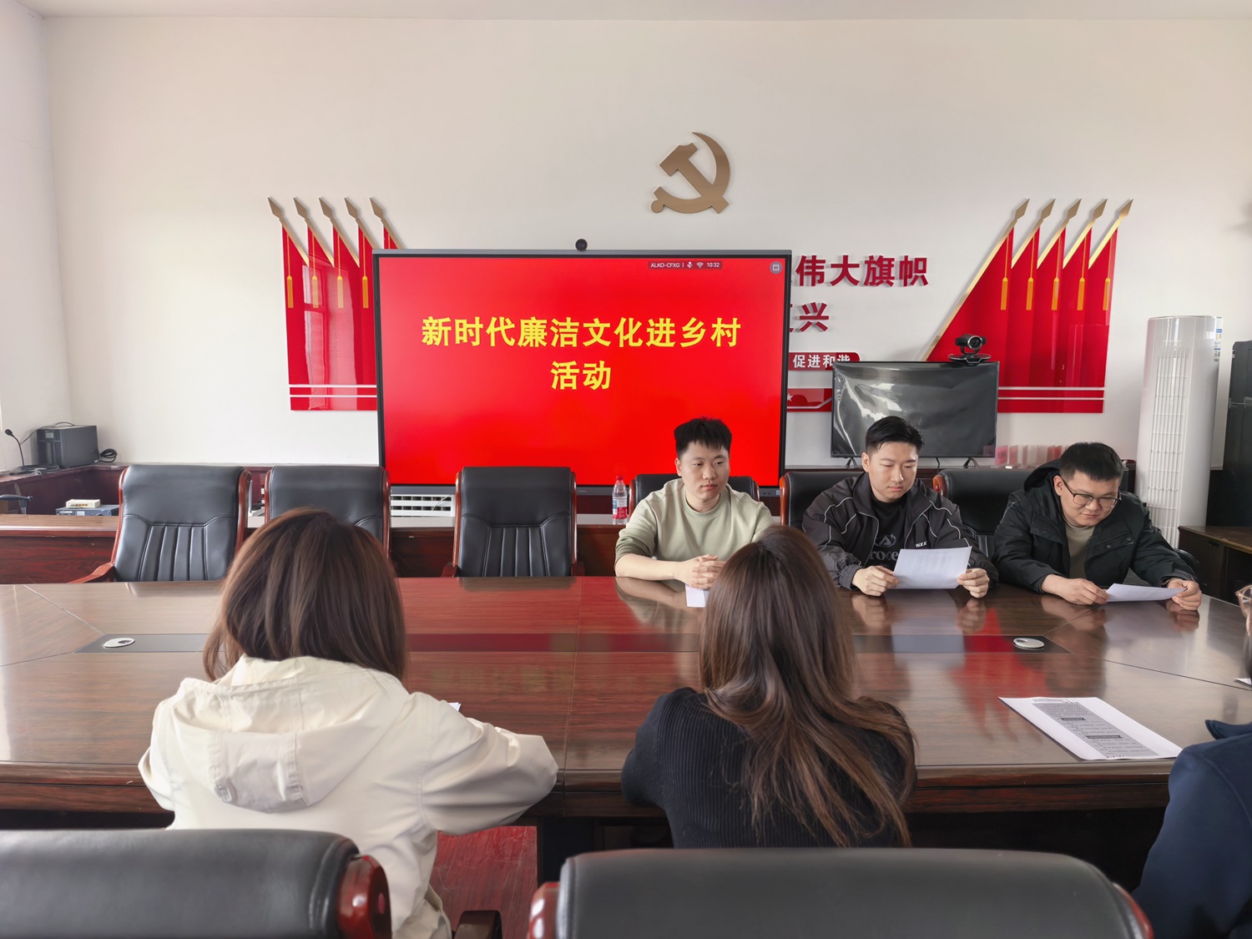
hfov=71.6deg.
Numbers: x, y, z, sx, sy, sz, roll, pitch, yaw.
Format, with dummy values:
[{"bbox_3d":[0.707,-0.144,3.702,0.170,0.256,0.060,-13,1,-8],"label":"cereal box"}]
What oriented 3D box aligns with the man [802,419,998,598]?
[{"bbox_3d":[0.858,0.478,2.876,0.580,1.307,0.660,0,7,-4],"label":"man"}]

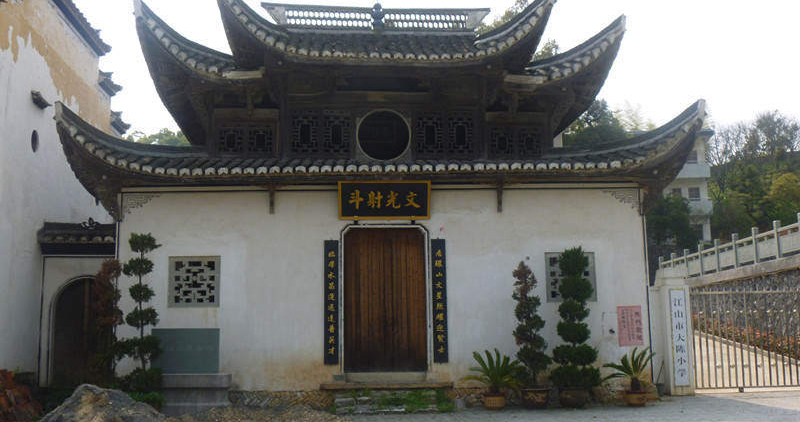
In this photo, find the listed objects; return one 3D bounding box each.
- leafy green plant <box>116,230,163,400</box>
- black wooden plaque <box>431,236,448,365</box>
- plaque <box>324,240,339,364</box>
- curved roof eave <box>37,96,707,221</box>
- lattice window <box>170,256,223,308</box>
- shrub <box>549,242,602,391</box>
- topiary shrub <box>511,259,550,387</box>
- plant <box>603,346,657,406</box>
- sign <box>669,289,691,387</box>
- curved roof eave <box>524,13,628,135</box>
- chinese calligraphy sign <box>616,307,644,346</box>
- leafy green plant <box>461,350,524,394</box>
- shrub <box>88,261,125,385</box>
[{"bbox_3d":[-4.160,1.749,12.997,0.744,2.788,0.750,0,-7,-3],"label":"leafy green plant"},{"bbox_3d":[0.686,1.539,13.826,0.262,2.101,0.060,0,-7,-3],"label":"black wooden plaque"},{"bbox_3d":[-1.332,1.764,15.621,0.277,2.361,0.040,0,-8,-4],"label":"plaque"},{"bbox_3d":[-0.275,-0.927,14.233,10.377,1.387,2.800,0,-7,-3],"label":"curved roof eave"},{"bbox_3d":[-3.952,1.351,15.530,0.990,0.985,0.100,0,-8,-4],"label":"lattice window"},{"bbox_3d":[2.918,1.791,13.489,0.860,2.420,0.800,0,-7,-3],"label":"shrub"},{"bbox_3d":[2.457,2.103,15.116,0.720,2.340,0.720,0,-8,-4],"label":"topiary shrub"},{"bbox_3d":[4.276,3.084,15.085,1.021,1.061,0.900,0,-8,-4],"label":"plant"},{"bbox_3d":[5.107,2.314,14.766,0.278,1.751,0.050,0,-7,-3],"label":"sign"},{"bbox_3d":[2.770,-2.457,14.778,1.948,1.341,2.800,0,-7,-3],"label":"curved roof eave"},{"bbox_3d":[4.552,2.270,15.992,0.536,0.786,0.015,0,-8,-4],"label":"chinese calligraphy sign"},{"bbox_3d":[1.545,2.658,13.362,1.031,0.731,0.900,0,-7,-3],"label":"leafy green plant"},{"bbox_3d":[-4.790,1.867,13.204,0.546,2.118,0.620,0,-7,-3],"label":"shrub"}]

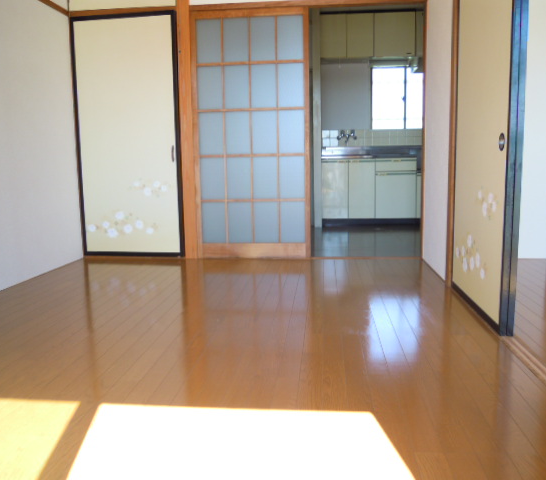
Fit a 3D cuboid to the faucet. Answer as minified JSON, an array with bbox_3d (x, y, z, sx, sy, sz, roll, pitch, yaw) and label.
[{"bbox_3d":[0.916,-1.272,6.370,0.242,0.199,0.200,0,7,6],"label":"faucet"}]

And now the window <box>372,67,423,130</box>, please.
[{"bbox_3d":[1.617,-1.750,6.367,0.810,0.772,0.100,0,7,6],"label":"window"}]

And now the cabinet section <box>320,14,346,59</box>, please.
[{"bbox_3d":[0.685,-2.270,5.930,0.303,0.471,0.370,0,8,6],"label":"cabinet section"}]

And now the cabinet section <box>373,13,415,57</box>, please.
[{"bbox_3d":[1.356,-2.272,5.856,0.445,0.471,0.370,0,8,6],"label":"cabinet section"}]

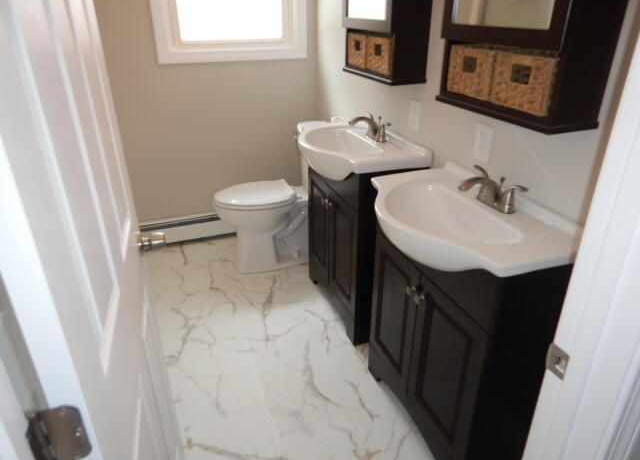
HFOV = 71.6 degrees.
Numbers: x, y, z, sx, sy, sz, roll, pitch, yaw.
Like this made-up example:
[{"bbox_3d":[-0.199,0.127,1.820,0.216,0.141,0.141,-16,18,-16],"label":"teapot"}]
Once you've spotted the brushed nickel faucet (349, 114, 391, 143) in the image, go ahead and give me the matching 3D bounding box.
[{"bbox_3d":[0.196,-0.432,1.898,0.170,0.107,0.210,-10,28,-17],"label":"brushed nickel faucet"}]

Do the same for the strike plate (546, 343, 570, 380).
[{"bbox_3d":[0.412,0.228,0.763,0.006,0.054,0.036,-10,28,-17],"label":"strike plate"}]

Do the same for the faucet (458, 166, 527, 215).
[{"bbox_3d":[0.447,-0.109,1.245,0.173,0.100,0.210,-10,28,-17],"label":"faucet"}]

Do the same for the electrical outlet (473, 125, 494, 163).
[{"bbox_3d":[0.525,-0.278,1.430,0.008,0.115,0.076,-10,28,-17],"label":"electrical outlet"}]

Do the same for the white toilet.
[{"bbox_3d":[-0.215,-0.171,2.561,0.767,0.750,0.460,-10,28,-17],"label":"white toilet"}]

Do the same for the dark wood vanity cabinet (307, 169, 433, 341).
[{"bbox_3d":[0.193,-0.004,2.136,0.306,0.814,0.629,-10,28,-17],"label":"dark wood vanity cabinet"}]

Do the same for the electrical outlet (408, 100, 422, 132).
[{"bbox_3d":[0.382,-0.462,1.800,0.008,0.115,0.076,-10,28,-17],"label":"electrical outlet"}]

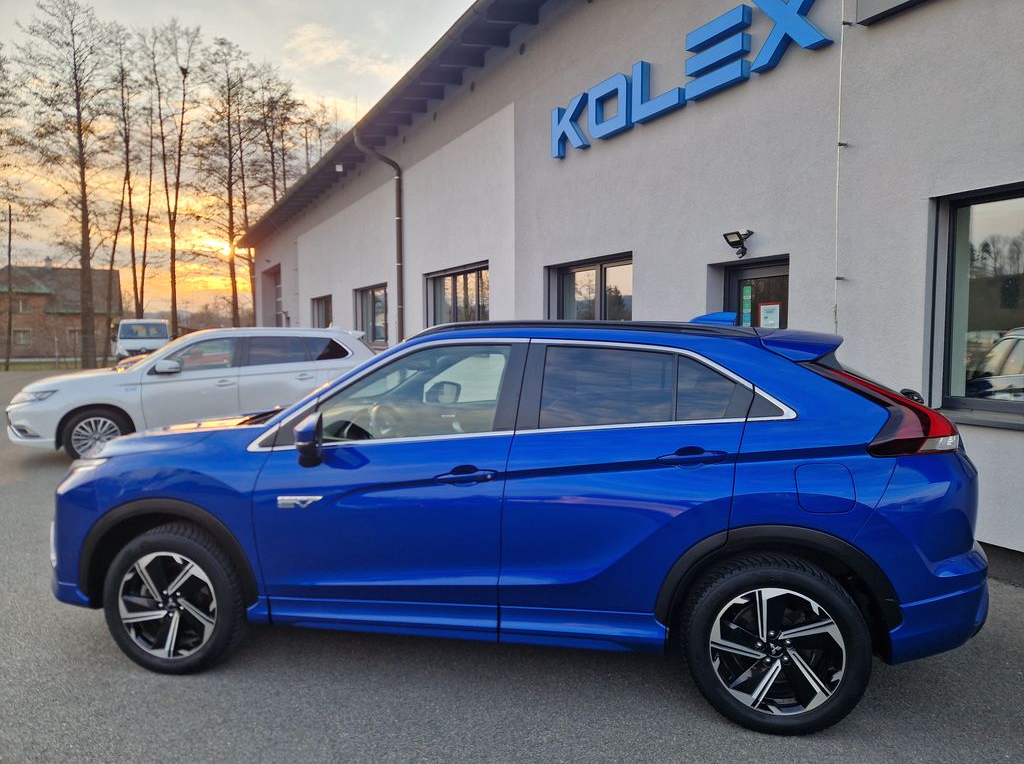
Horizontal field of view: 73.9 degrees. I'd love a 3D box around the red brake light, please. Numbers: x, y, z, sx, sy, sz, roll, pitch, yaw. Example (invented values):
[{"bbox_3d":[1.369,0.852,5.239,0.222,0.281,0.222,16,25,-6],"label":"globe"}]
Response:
[{"bbox_3d":[1.488,0.122,2.653,0.500,0.350,0.280,0,4,11],"label":"red brake light"}]

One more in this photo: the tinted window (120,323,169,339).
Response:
[{"bbox_3d":[-13.673,-1.878,25.300,1.620,0.600,0.350,-2,4,-28],"label":"tinted window"}]

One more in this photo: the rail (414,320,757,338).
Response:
[{"bbox_3d":[0.283,-0.237,3.037,1.560,0.080,0.085,1,3,10],"label":"rail"}]

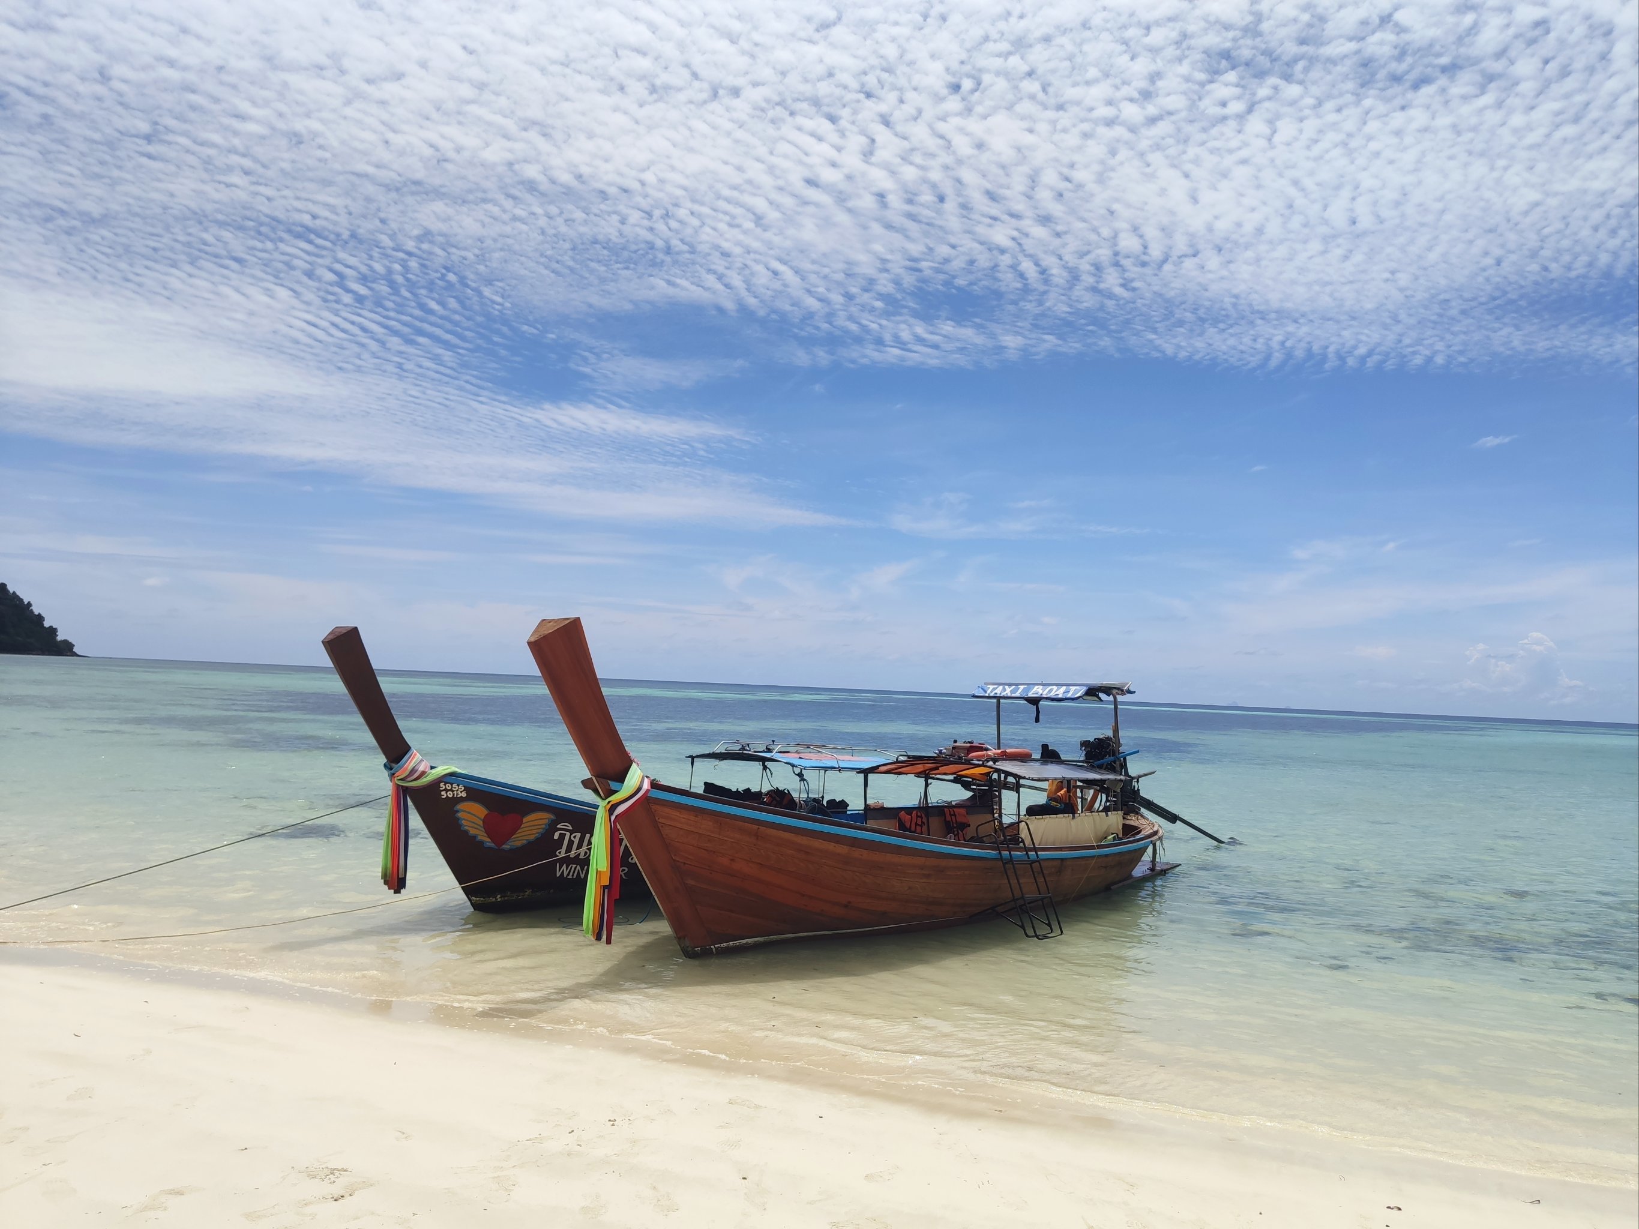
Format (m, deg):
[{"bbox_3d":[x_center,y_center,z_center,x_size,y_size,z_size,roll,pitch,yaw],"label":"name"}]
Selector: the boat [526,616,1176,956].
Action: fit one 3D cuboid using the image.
[{"bbox_3d":[1.031,1.725,12.262,2.050,2.752,9.288,-3,-7,43],"label":"boat"}]

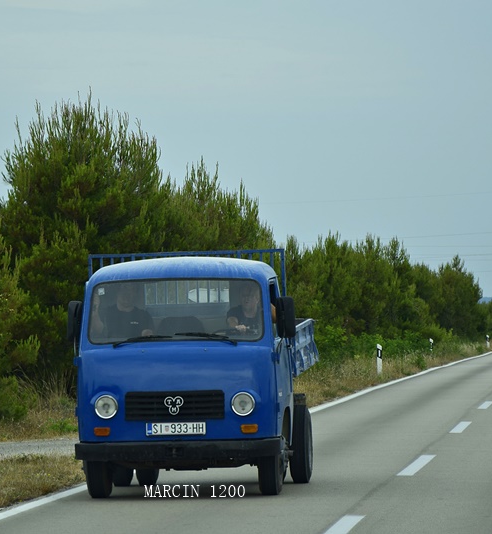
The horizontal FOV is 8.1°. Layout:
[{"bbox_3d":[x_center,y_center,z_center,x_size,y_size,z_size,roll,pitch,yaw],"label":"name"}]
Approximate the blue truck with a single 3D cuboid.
[{"bbox_3d":[-0.400,0.980,32.709,1.970,2.200,4.600,-1,-1,5],"label":"blue truck"}]

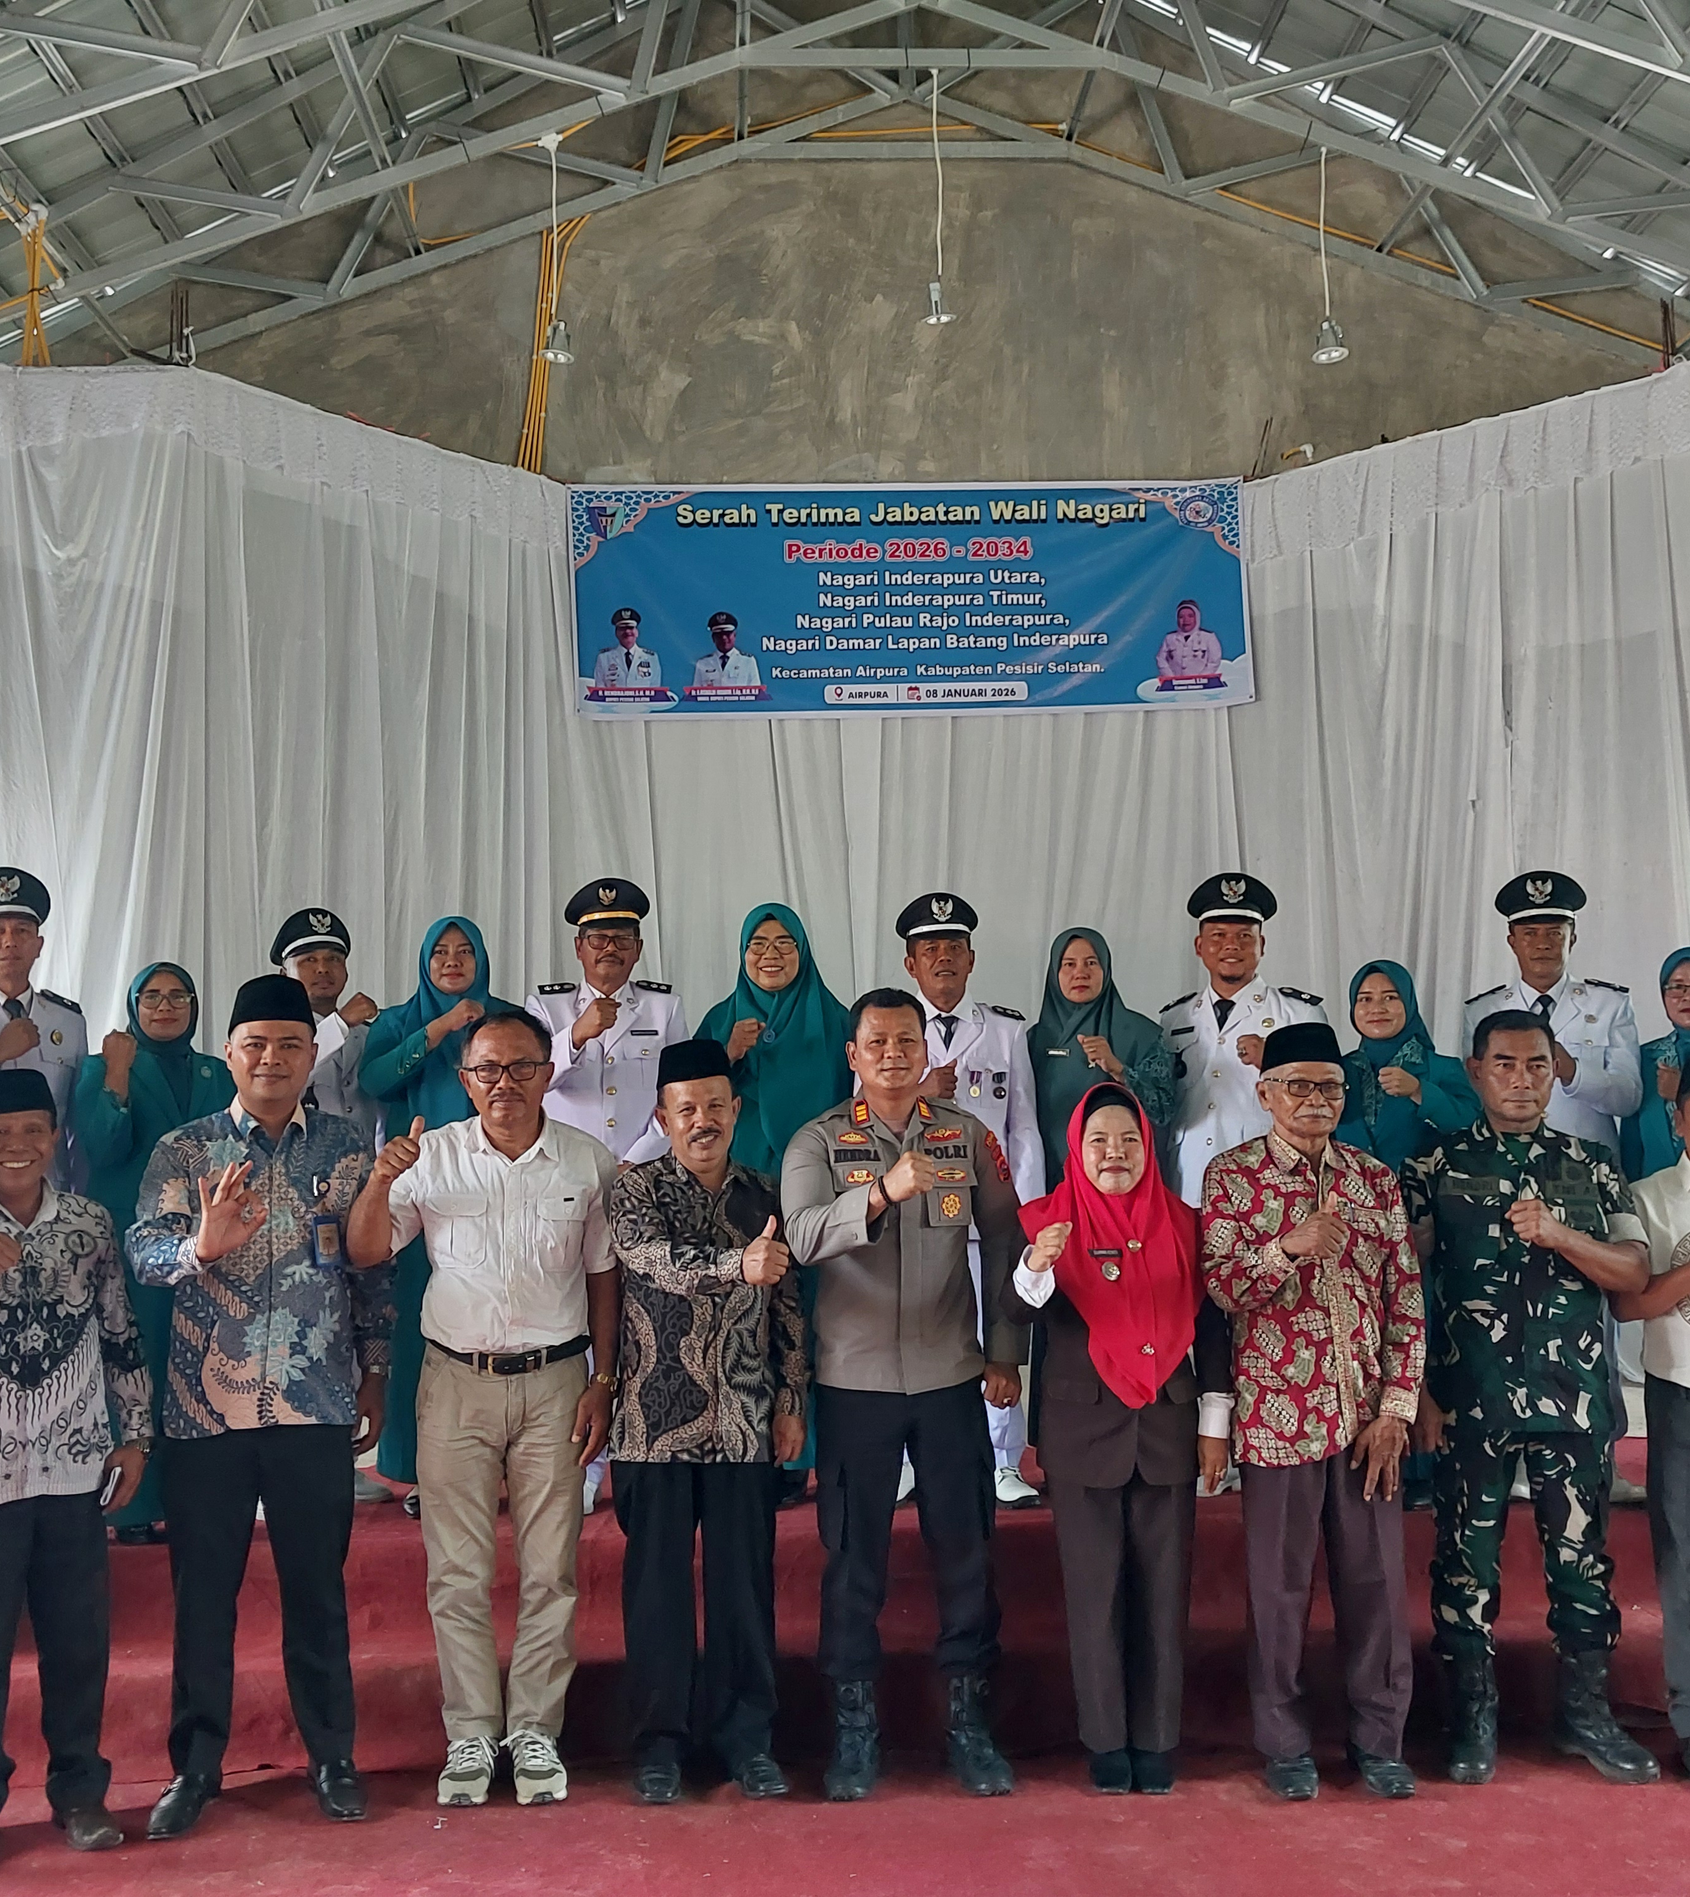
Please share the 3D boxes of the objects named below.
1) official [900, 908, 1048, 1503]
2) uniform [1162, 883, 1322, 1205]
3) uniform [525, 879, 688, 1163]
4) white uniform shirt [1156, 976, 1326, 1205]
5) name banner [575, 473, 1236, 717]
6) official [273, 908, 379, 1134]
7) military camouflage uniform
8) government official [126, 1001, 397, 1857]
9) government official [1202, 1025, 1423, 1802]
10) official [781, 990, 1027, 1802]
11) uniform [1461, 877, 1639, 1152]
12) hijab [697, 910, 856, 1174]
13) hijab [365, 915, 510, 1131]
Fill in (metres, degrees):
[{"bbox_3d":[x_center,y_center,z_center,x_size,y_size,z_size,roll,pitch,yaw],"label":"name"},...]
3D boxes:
[{"bbox_3d":[0.290,0.663,6.005,0.490,1.650,0.380,-1,-4,2],"label":"official"},{"bbox_3d":[1.094,0.634,6.024,0.490,1.682,0.380,-2,-4,9],"label":"uniform"},{"bbox_3d":[-0.625,0.662,5.948,0.520,1.712,0.400,-1,-4,-8],"label":"uniform"},{"bbox_3d":[1.098,0.429,6.038,0.480,0.700,0.360,-2,-4,15],"label":"white uniform shirt"},{"bbox_3d":[0.295,-1.545,9.590,2.960,1.010,0.030,-1,-4,-3],"label":"name banner"},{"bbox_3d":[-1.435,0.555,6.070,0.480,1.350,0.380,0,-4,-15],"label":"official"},{"bbox_3d":[1.560,1.010,5.039,0.540,1.231,0.380,-2,-4,12],"label":"military camouflage uniform"},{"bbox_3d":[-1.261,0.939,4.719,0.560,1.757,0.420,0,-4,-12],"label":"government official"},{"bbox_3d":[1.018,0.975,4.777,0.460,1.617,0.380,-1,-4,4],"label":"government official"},{"bbox_3d":[0.132,0.975,4.992,0.540,1.758,0.420,-1,-4,-7],"label":"official"},{"bbox_3d":[1.916,0.623,5.945,0.490,1.666,0.380,-2,-4,12],"label":"uniform"},{"bbox_3d":[-0.194,0.273,6.160,0.450,0.850,0.340,0,-5,-2],"label":"hijab"},{"bbox_3d":[-1.083,0.241,5.905,0.470,0.660,0.340,0,-4,-13],"label":"hijab"}]

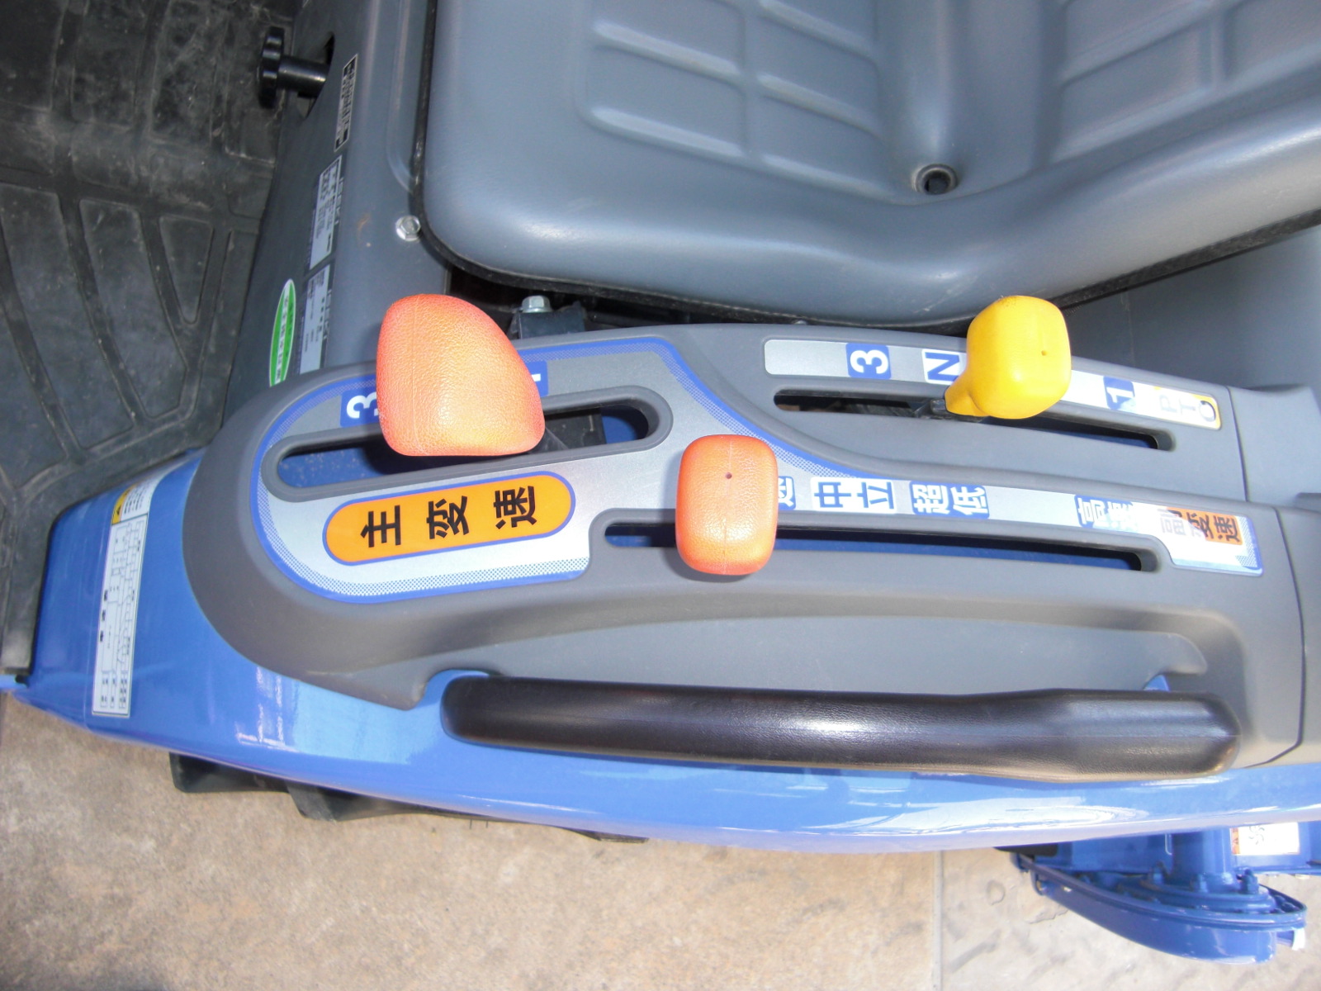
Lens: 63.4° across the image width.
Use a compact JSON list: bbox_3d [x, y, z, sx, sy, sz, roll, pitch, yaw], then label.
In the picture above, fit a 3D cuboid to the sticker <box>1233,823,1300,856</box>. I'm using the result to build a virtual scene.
[{"bbox_3d":[0.522,0.293,0.920,0.058,0.002,0.036,-1,75,2],"label":"sticker"}]

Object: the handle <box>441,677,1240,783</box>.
[{"bbox_3d":[0.082,0.111,0.512,0.368,0.048,0.041,1,75,4],"label":"handle"}]

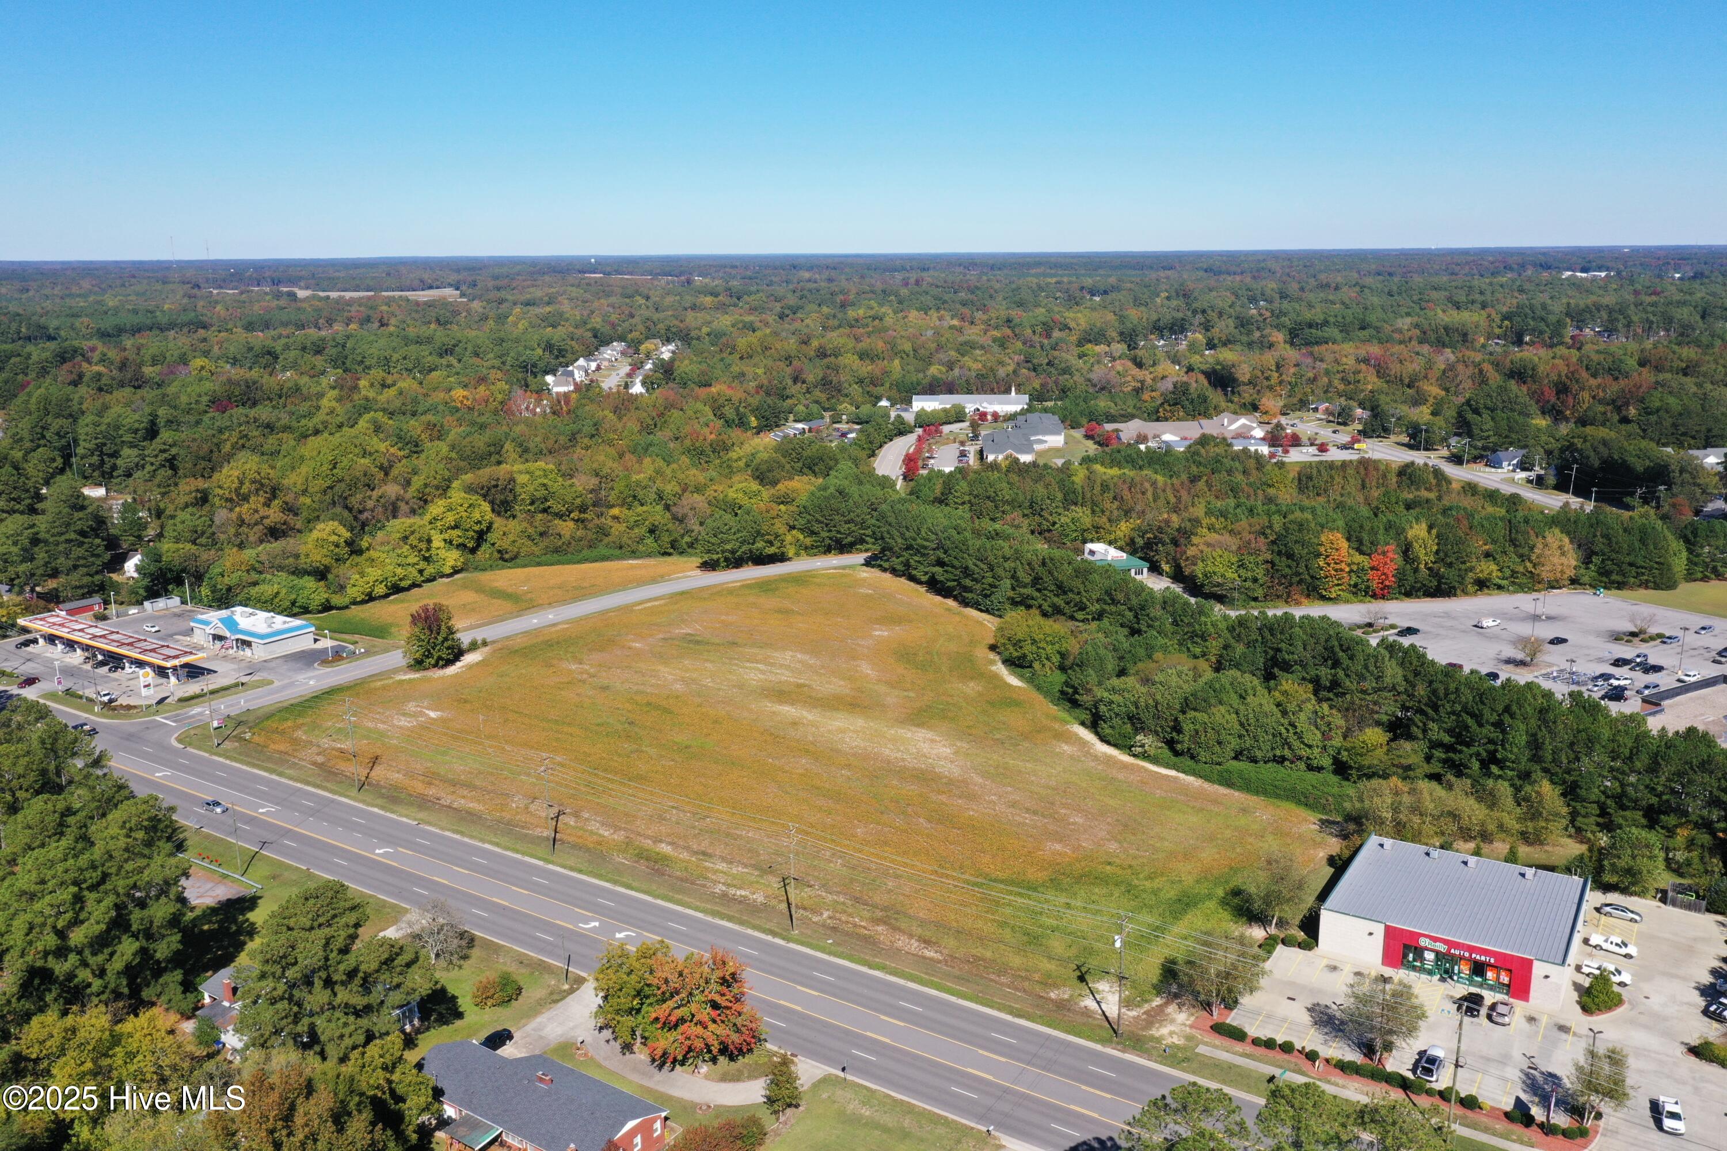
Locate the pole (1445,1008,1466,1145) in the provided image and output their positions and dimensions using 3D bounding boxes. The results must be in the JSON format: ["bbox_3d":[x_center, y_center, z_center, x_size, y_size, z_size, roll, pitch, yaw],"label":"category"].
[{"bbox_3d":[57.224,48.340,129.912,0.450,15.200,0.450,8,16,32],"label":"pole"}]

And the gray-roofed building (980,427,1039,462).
[{"bbox_3d":[61.142,-53.717,564.800,22.500,9.300,22.000,1,14,5],"label":"gray-roofed building"}]

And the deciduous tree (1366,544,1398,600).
[{"bbox_3d":[130.286,-0.828,336.275,7.200,13.800,7.000,-1,14,0],"label":"deciduous tree"}]

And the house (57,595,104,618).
[{"bbox_3d":[-191.936,8.143,329.488,4.100,3.500,8.900,9,16,33],"label":"house"}]

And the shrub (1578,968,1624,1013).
[{"bbox_3d":[86.611,48.129,157.013,4.600,4.500,4.300,8,16,31],"label":"shrub"}]

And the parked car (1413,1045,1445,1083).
[{"bbox_3d":[61.405,52.691,145.044,1.900,1.750,4.650,9,16,33],"label":"parked car"}]

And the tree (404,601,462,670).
[{"bbox_3d":[-92.140,12.700,287.104,12.200,13.000,11.800,-5,14,-17],"label":"tree"}]

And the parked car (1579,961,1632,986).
[{"bbox_3d":[90.204,48.056,162.955,5.200,1.760,1.920,10,17,37],"label":"parked car"}]

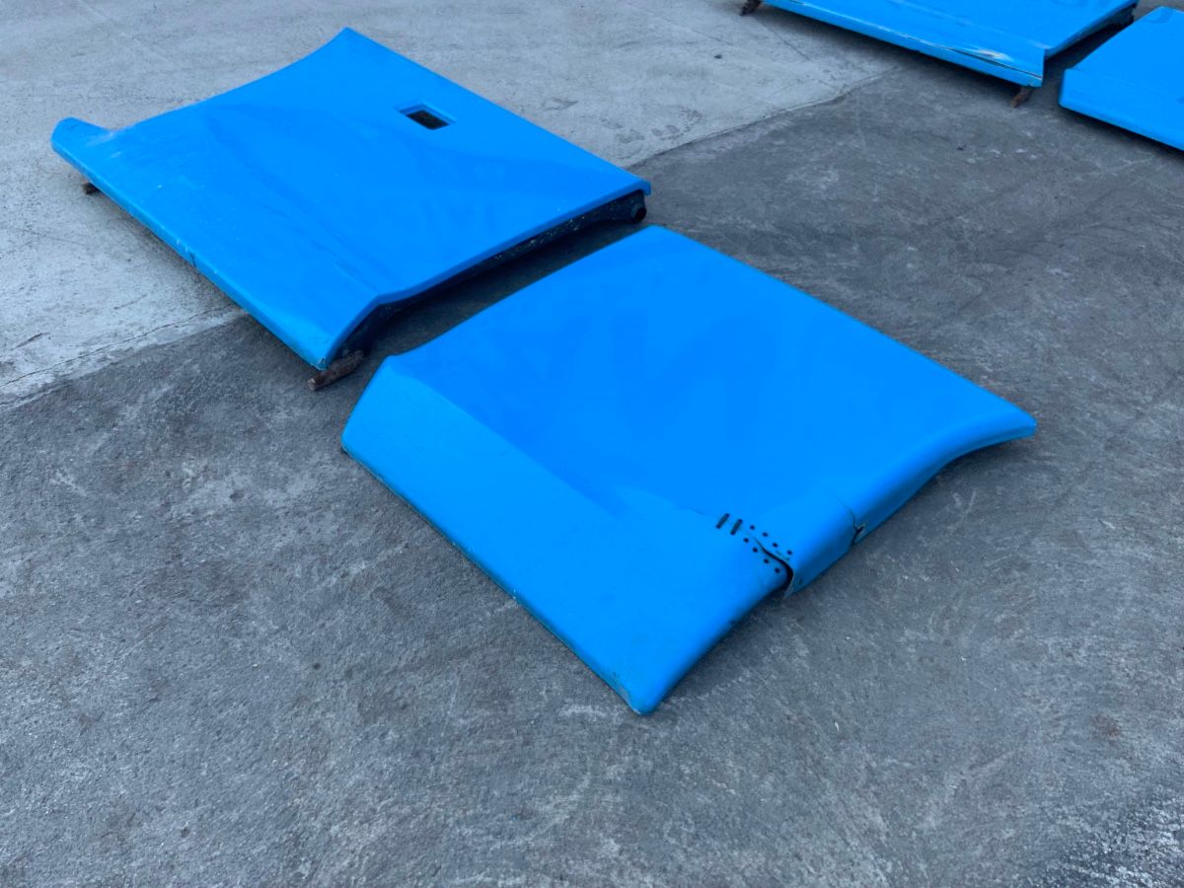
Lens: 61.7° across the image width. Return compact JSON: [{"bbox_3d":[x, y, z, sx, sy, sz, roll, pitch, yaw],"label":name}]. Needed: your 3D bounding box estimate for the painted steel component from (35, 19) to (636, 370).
[{"bbox_3d":[-0.740,-0.816,2.864,1.055,0.160,1.510,-32,51,-31],"label":"painted steel component"}]

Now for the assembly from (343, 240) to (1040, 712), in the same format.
[{"bbox_3d":[0.176,-0.035,2.002,0.985,0.175,0.995,-32,51,-31],"label":"assembly"}]

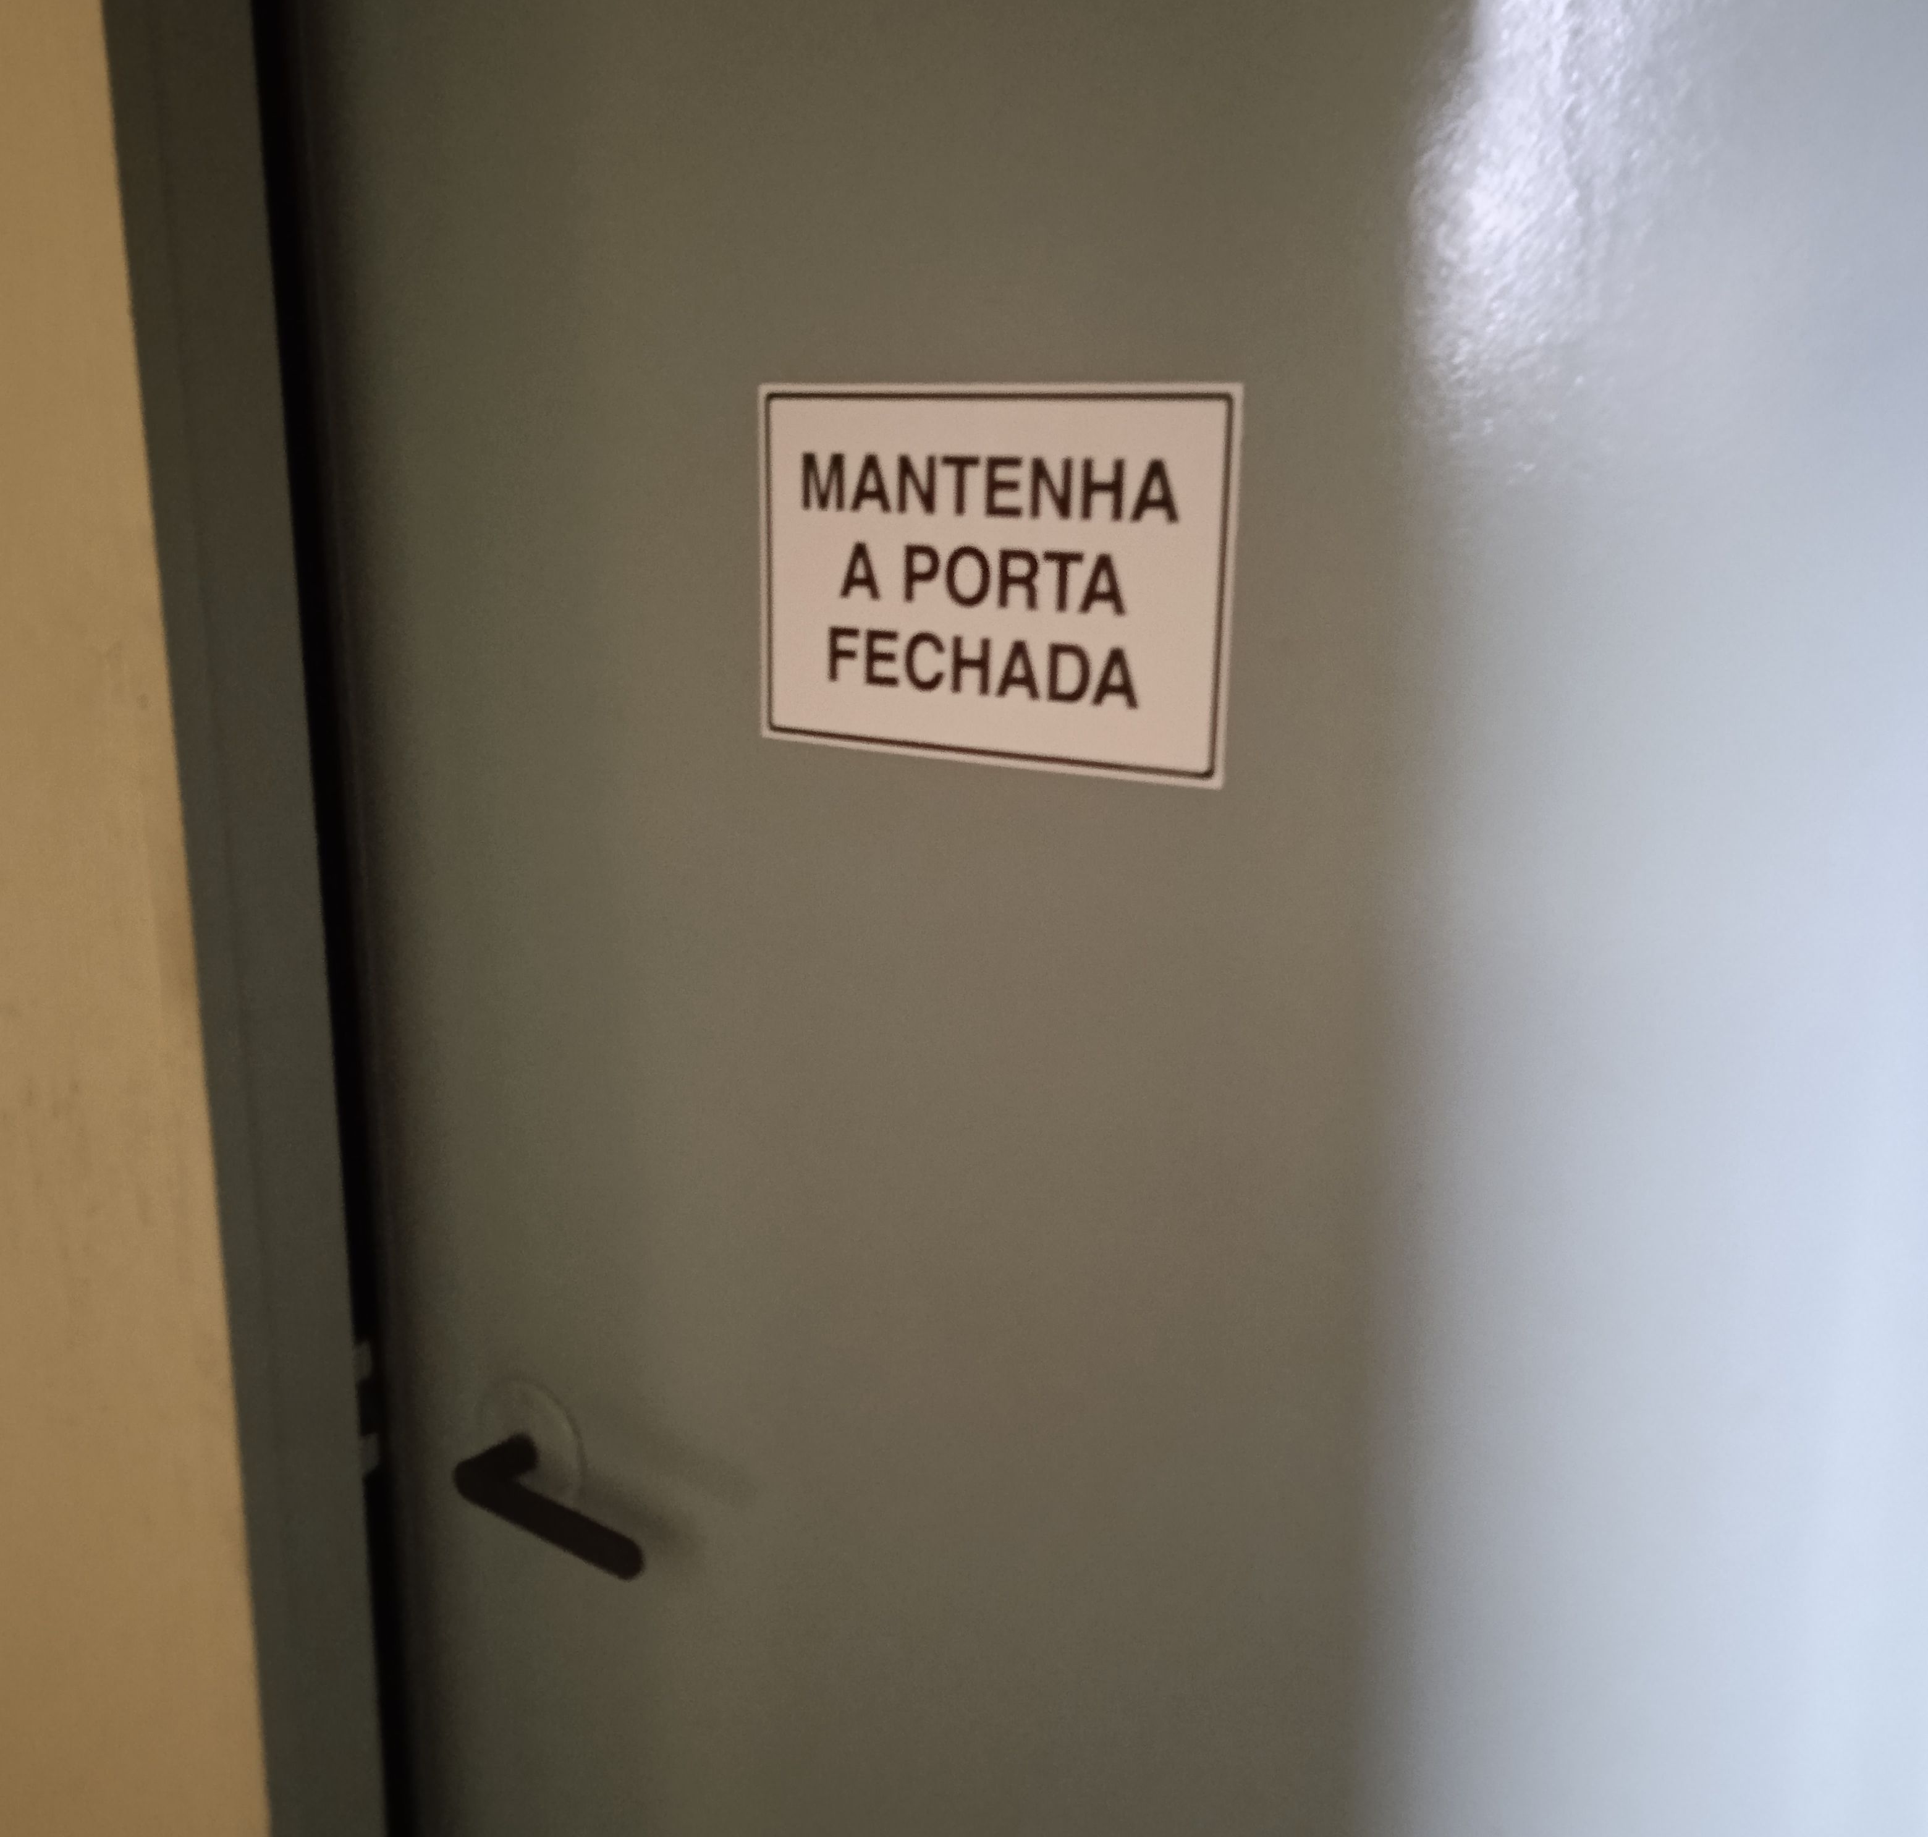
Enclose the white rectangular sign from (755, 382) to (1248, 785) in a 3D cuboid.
[{"bbox_3d":[0.007,-0.130,0.790,0.204,0.143,0.005,8,16,28],"label":"white rectangular sign"}]

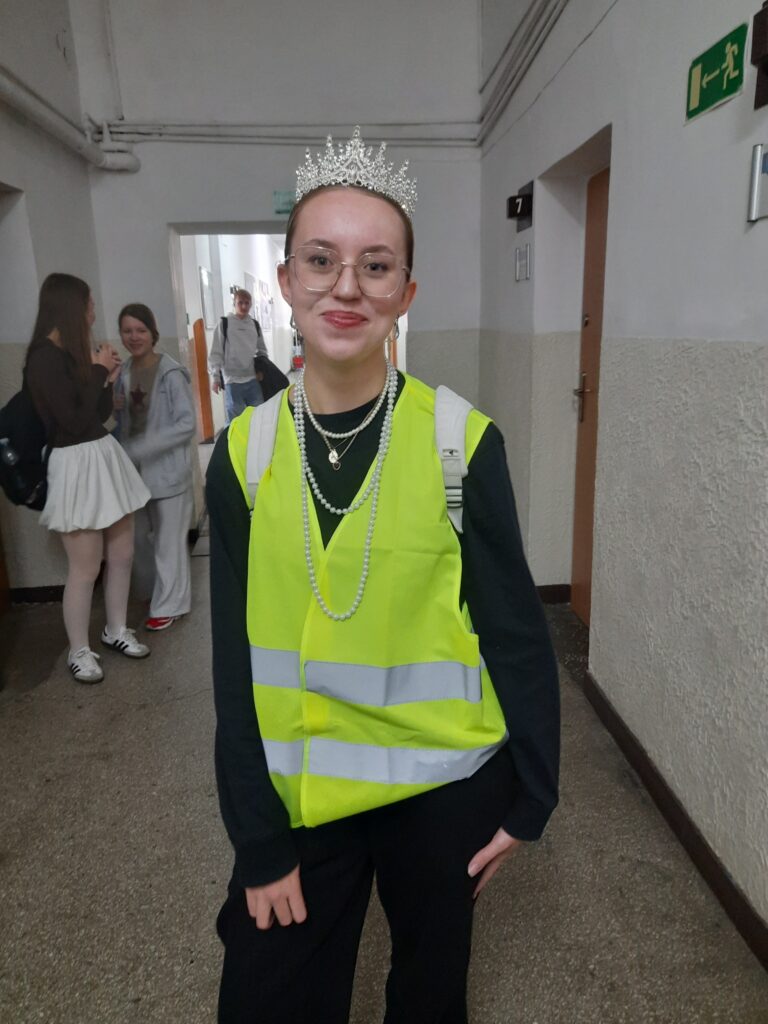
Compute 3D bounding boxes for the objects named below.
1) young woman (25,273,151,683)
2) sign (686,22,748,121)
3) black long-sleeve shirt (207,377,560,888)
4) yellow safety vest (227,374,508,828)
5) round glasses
[{"bbox_3d":[-1.254,-0.124,3.175,0.470,1.723,0.460,-1,14,3],"label":"young woman"},{"bbox_3d":[0.821,-1.080,1.831,0.012,0.148,0.295,-2,14,-2],"label":"sign"},{"bbox_3d":[0.012,0.185,1.064,0.500,0.740,0.270,-1,14,4],"label":"black long-sleeve shirt"},{"bbox_3d":[-0.003,0.133,1.045,0.380,0.640,0.270,-1,14,4],"label":"yellow safety vest"},{"bbox_3d":[-0.044,-0.295,0.922,0.140,0.052,0.140,5,14,-4],"label":"round glasses"}]

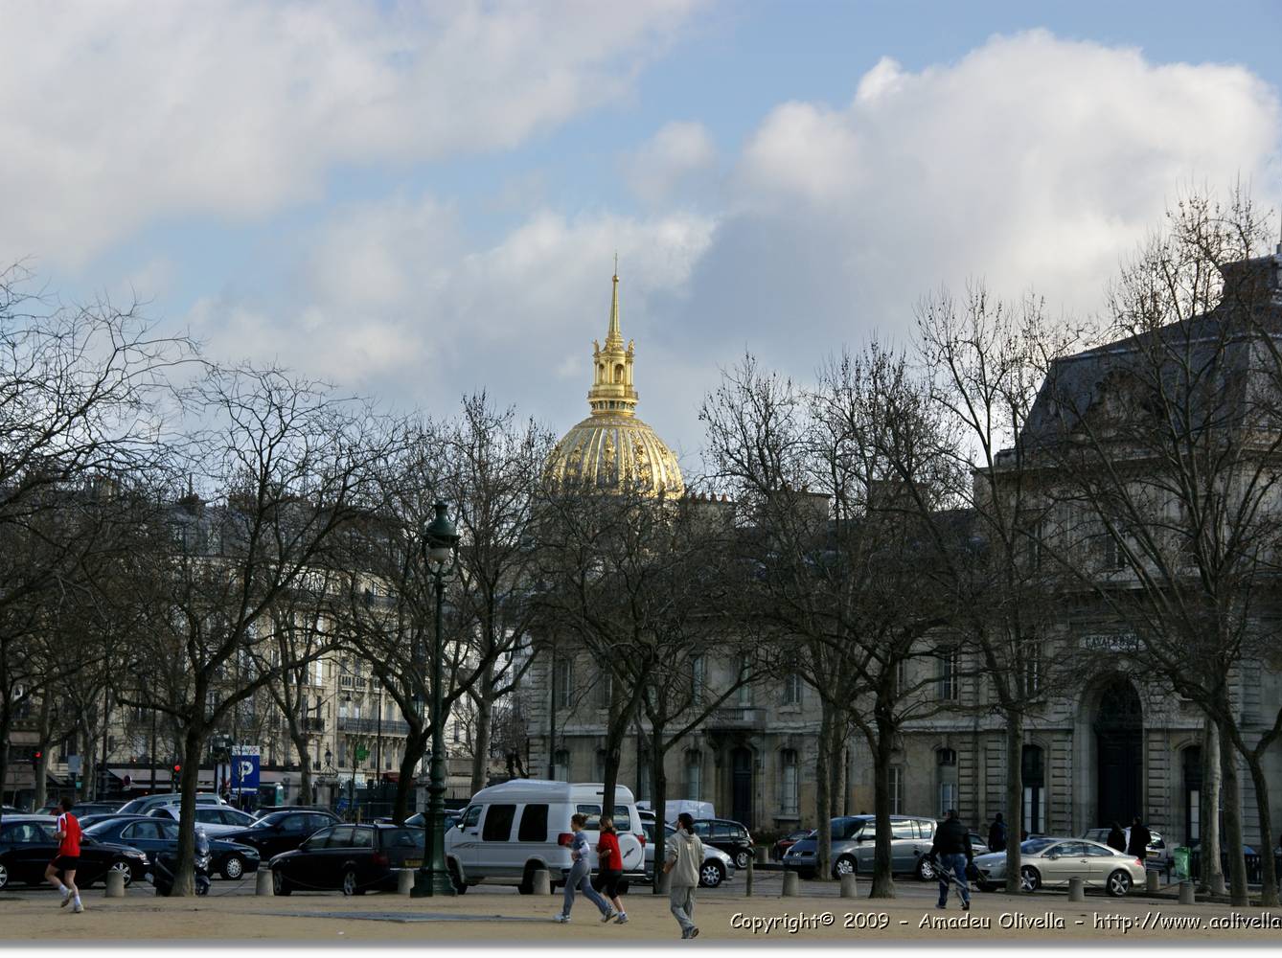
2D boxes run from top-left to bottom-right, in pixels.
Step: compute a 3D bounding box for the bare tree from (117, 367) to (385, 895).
[{"bbox_3d":[-7.630,2.970,81.500,5.100,10.150,5.000,1,-5,0],"label":"bare tree"}]

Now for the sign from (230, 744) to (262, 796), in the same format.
[{"bbox_3d":[-13.190,9.717,140.000,0.950,1.670,0.200,1,-5,0],"label":"sign"}]

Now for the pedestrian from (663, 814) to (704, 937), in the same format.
[{"bbox_3d":[0.593,5.451,57.500,0.550,1.730,0.500,3,-5,-30],"label":"pedestrian"}]

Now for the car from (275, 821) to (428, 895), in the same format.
[{"bbox_3d":[-5.852,7.852,86.358,1.800,1.460,4.700,4,-6,-35],"label":"car"}]

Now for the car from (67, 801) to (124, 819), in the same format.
[{"bbox_3d":[-16.072,10.157,121.939,4.300,1.520,1.770,3,-5,-31],"label":"car"}]

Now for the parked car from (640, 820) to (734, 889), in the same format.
[{"bbox_3d":[-0.113,8.704,97.060,4.250,1.500,1.750,2,-5,-12],"label":"parked car"}]

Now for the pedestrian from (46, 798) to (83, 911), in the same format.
[{"bbox_3d":[-8.537,5.559,62.000,0.650,1.710,0.500,-3,-6,37],"label":"pedestrian"}]

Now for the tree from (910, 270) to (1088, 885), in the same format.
[{"bbox_3d":[8.334,2.523,96.560,3.900,13.900,3.900,1,-5,0],"label":"tree"}]

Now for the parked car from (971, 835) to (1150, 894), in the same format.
[{"bbox_3d":[10.628,9.897,107.056,4.810,1.400,1.870,3,-5,-26],"label":"parked car"}]

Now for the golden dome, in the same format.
[{"bbox_3d":[-4.837,-18.302,785.000,25.900,44.500,25.900,1,-5,0],"label":"golden dome"}]

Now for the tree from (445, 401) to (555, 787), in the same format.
[{"bbox_3d":[-3.997,4.335,118.548,3.400,13.600,3.400,1,-5,0],"label":"tree"}]

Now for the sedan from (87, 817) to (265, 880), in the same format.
[{"bbox_3d":[-11.593,8.882,100.359,4.750,1.460,1.790,3,-5,-30],"label":"sedan"}]

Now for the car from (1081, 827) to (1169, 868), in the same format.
[{"bbox_3d":[15.350,12.196,136.935,1.780,1.620,4.400,3,-5,-29],"label":"car"}]

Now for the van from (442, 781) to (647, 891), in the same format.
[{"bbox_3d":[-2.058,7.604,89.398,2.020,2.420,5.000,4,-6,-34],"label":"van"}]

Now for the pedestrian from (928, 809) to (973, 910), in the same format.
[{"bbox_3d":[5.508,6.763,74.500,0.750,1.790,0.600,2,-5,-11],"label":"pedestrian"}]

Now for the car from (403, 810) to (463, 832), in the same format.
[{"bbox_3d":[-5.431,9.943,115.938,4.300,1.550,1.770,5,-6,-41],"label":"car"}]

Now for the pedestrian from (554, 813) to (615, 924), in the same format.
[{"bbox_3d":[-0.835,5.820,62.366,0.900,1.640,0.500,1,-5,0],"label":"pedestrian"}]

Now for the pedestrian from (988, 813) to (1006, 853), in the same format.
[{"bbox_3d":[9.601,9.886,112.929,0.550,1.760,0.450,1,-5,-6],"label":"pedestrian"}]

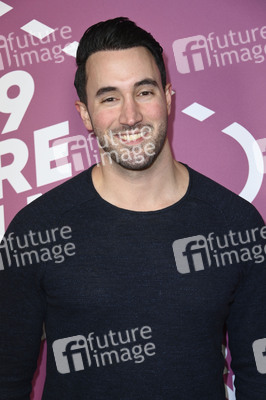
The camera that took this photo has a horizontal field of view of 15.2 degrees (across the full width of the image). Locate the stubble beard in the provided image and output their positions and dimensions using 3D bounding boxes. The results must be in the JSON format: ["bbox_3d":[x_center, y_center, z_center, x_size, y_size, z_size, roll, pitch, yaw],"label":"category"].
[{"bbox_3d":[0.003,-0.090,1.720,0.130,0.085,0.095,-10,5,-4],"label":"stubble beard"}]

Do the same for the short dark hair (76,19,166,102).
[{"bbox_3d":[-0.026,-0.248,1.830,0.170,0.168,0.200,-10,3,-4],"label":"short dark hair"}]

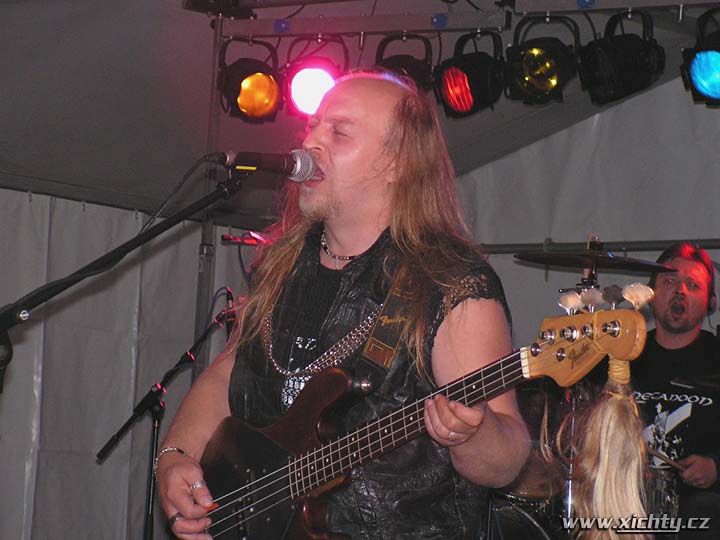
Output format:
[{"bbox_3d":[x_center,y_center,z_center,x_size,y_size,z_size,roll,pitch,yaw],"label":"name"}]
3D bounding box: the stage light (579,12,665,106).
[{"bbox_3d":[0.875,-0.709,9.050,0.225,0.285,0.210,-8,1,-37],"label":"stage light"}]

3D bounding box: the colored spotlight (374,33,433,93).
[{"bbox_3d":[0.157,-0.683,9.500,0.210,0.285,0.225,2,6,8],"label":"colored spotlight"}]

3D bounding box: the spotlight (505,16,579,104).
[{"bbox_3d":[0.622,-0.715,9.200,0.210,0.285,0.225,0,6,19],"label":"spotlight"}]

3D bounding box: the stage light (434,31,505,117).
[{"bbox_3d":[0.377,-0.676,9.350,0.210,0.285,0.225,-3,4,39],"label":"stage light"}]

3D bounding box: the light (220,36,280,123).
[{"bbox_3d":[-0.392,-0.679,9.650,0.210,0.285,0.225,5,8,-18],"label":"light"}]

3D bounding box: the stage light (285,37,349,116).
[{"bbox_3d":[-0.151,-0.682,9.550,0.210,0.285,0.225,2,6,8],"label":"stage light"}]

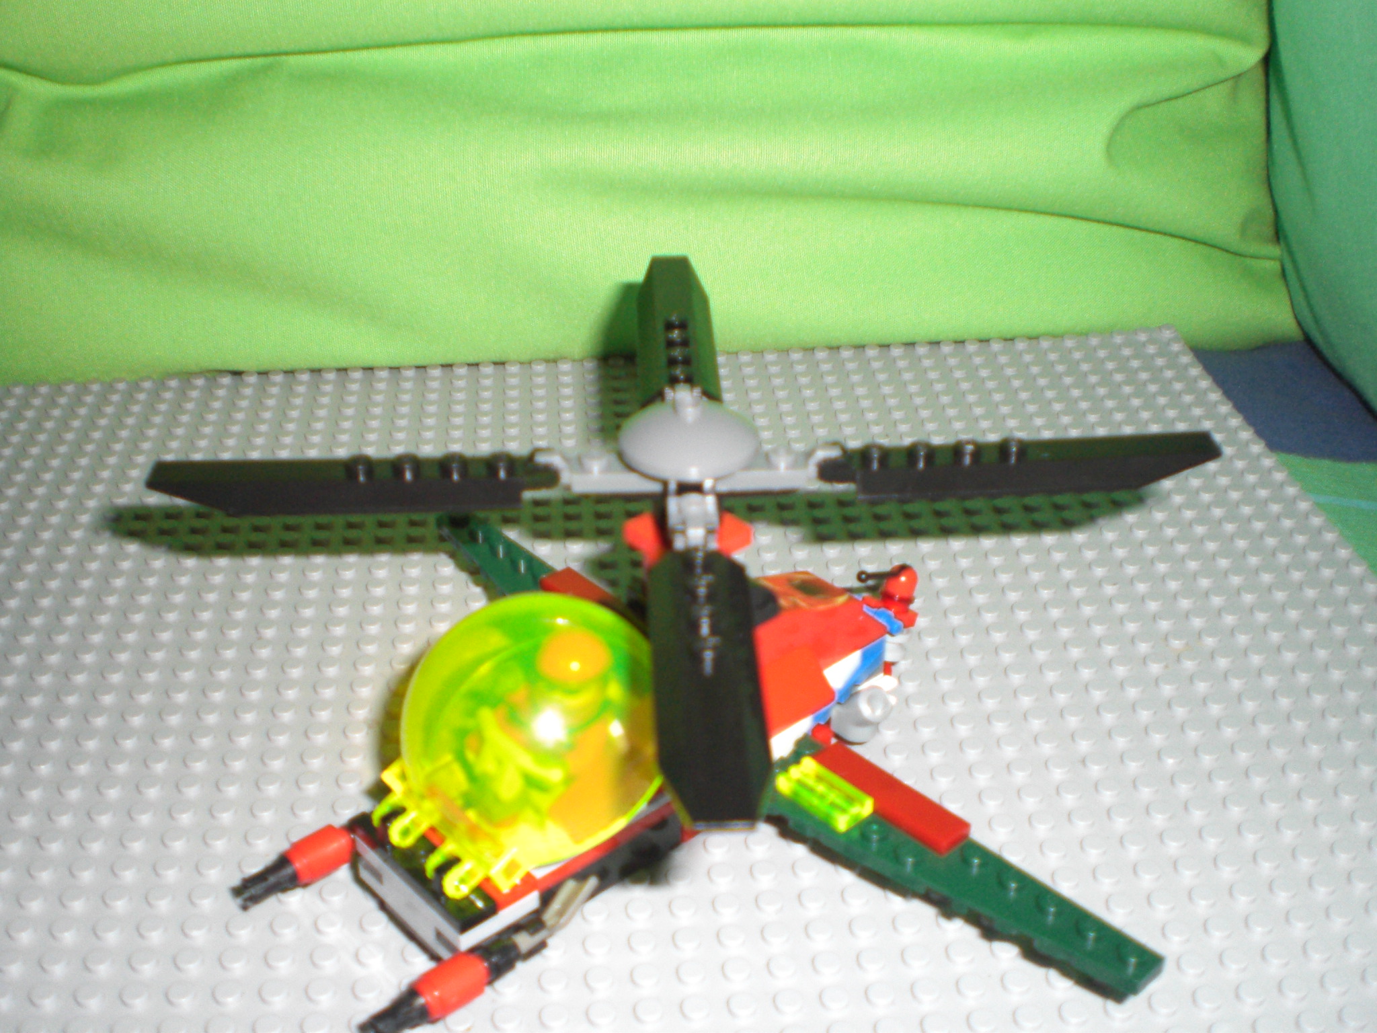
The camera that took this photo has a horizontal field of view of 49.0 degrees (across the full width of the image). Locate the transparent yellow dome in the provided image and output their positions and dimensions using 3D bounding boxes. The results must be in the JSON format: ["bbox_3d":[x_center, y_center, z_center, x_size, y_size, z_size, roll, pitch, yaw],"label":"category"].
[{"bbox_3d":[-0.031,0.033,0.259,0.049,0.029,0.055,29,66,39],"label":"transparent yellow dome"}]

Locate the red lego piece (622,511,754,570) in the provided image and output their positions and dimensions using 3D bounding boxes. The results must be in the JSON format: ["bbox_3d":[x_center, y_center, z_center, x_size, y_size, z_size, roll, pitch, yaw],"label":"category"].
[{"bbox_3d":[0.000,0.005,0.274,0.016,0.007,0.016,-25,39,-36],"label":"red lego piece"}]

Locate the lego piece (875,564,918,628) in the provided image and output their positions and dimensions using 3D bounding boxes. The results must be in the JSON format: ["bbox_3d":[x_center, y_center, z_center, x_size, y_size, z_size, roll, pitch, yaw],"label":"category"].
[{"bbox_3d":[0.046,0.017,0.329,0.008,0.012,0.009,-17,34,-40],"label":"lego piece"}]

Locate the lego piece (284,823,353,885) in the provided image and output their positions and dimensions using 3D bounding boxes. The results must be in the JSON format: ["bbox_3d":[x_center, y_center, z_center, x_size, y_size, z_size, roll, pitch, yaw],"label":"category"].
[{"bbox_3d":[-0.066,0.060,0.272,0.010,0.008,0.008,-25,39,-36],"label":"lego piece"}]

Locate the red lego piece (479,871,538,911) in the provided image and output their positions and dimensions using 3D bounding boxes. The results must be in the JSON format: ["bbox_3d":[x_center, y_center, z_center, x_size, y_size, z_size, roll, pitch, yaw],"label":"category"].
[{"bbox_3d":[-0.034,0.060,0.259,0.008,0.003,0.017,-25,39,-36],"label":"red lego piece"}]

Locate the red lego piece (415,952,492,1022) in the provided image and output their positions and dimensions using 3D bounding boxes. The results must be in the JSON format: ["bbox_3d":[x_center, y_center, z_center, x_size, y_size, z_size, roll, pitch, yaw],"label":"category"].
[{"bbox_3d":[-0.038,0.076,0.246,0.010,0.008,0.008,-25,39,-36],"label":"red lego piece"}]

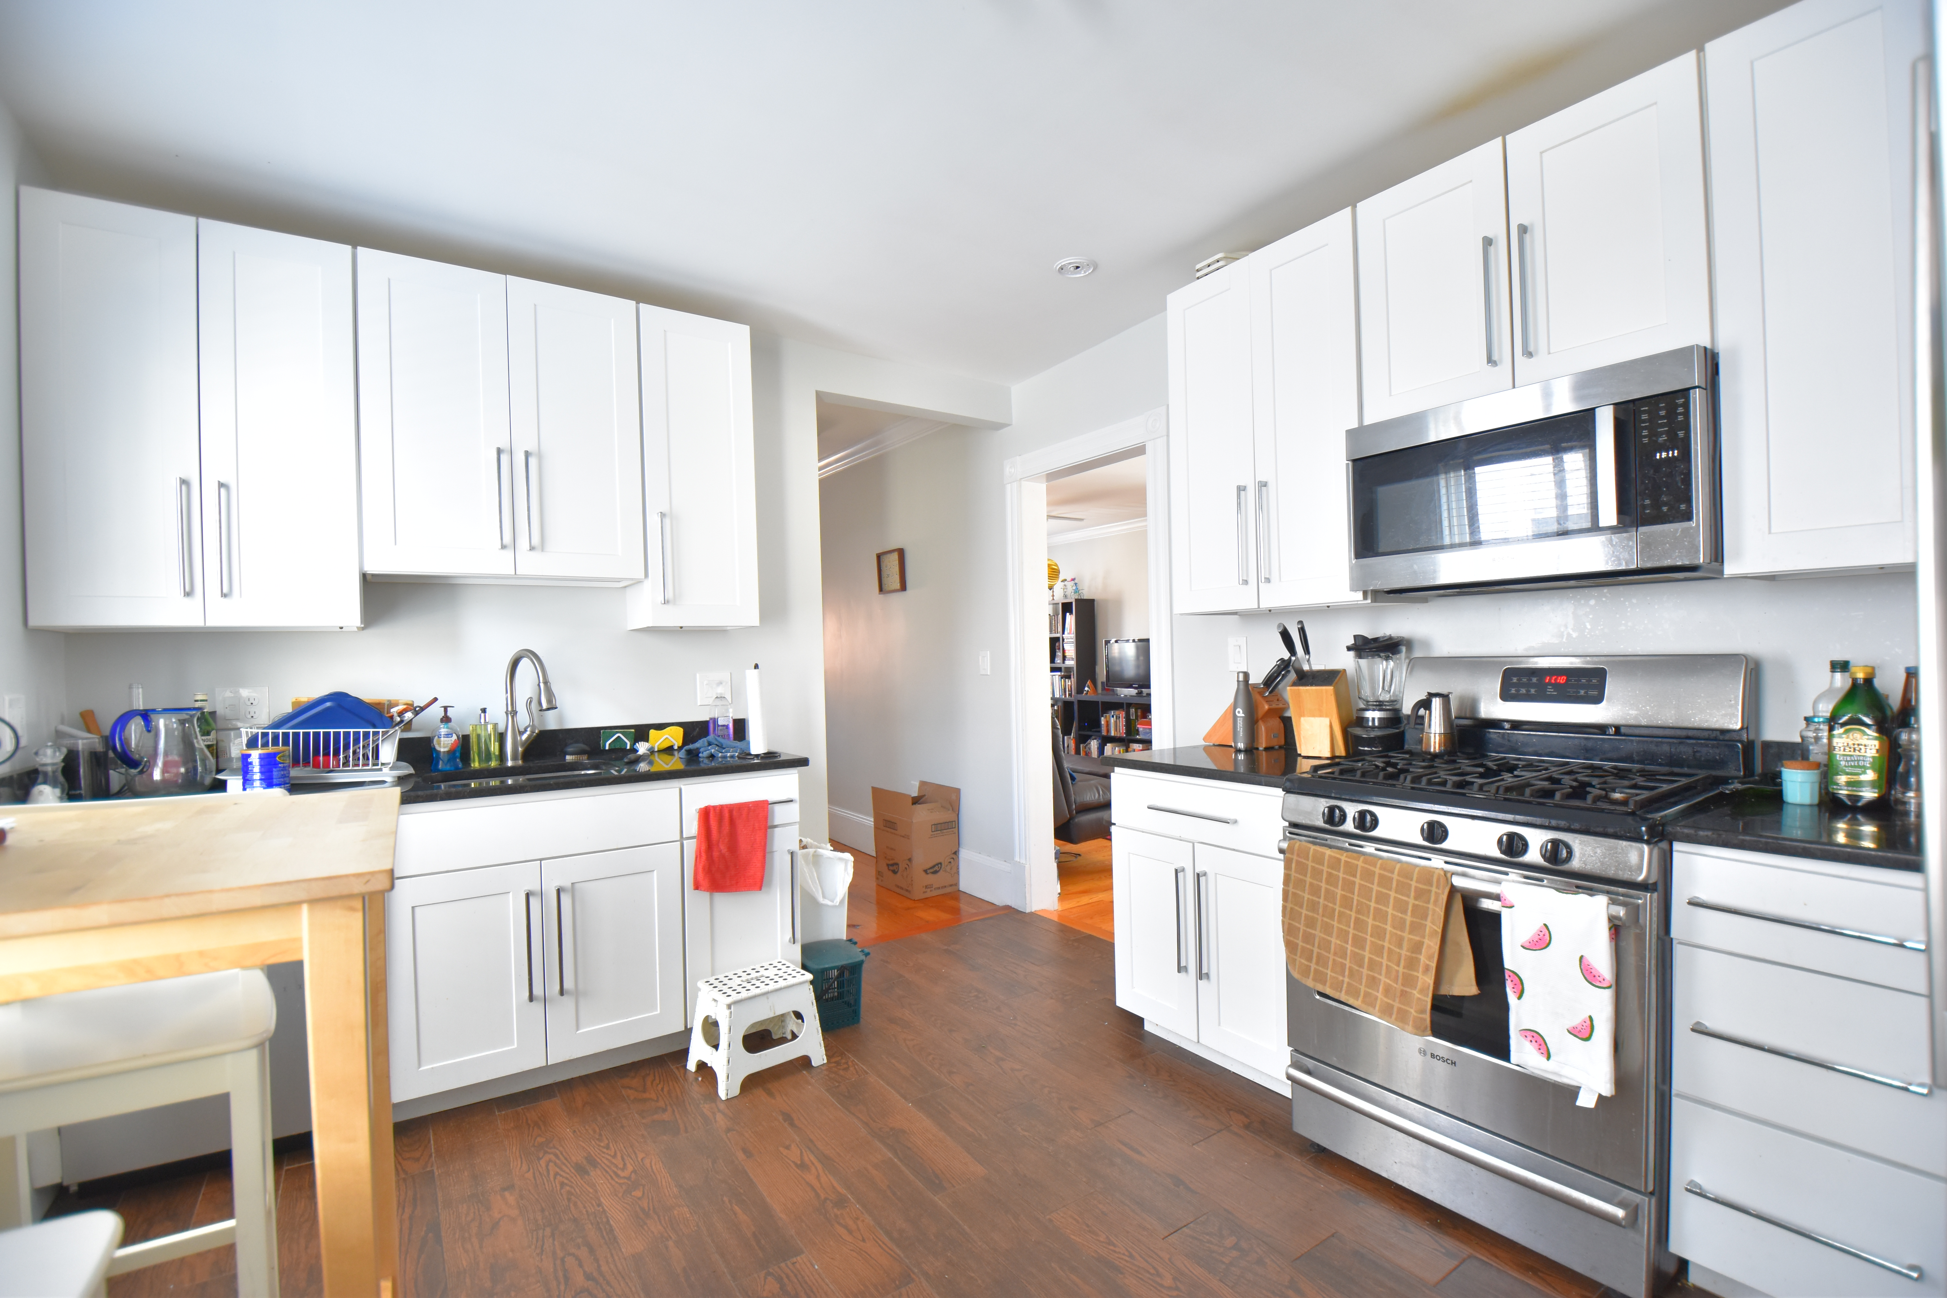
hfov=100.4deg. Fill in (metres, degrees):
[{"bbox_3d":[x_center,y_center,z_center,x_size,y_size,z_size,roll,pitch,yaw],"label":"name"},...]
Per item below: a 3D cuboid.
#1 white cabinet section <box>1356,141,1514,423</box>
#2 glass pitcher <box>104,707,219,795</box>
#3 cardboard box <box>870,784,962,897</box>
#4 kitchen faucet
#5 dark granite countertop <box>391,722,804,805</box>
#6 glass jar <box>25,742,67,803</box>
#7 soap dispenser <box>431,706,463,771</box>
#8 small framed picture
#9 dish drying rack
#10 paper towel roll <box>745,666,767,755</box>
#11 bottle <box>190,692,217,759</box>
[{"bbox_3d":[1.295,-0.922,2.188,0.320,0.606,0.376,-1,0,-38],"label":"white cabinet section"},{"bbox_3d":[-2.208,0.285,2.218,0.172,0.242,0.208,-2,0,44],"label":"glass pitcher"},{"bbox_3d":[-0.305,1.011,4.335,0.270,0.535,0.375,-1,0,-34],"label":"cardboard box"},{"bbox_3d":[-1.460,0.190,2.665,0.240,0.396,0.095,-2,0,36],"label":"kitchen faucet"},{"bbox_3d":[-1.348,0.356,2.660,1.470,0.130,0.620,-1,-1,-31],"label":"dark granite countertop"},{"bbox_3d":[-2.380,0.329,2.080,0.068,0.170,0.068,-1,-1,-31],"label":"glass jar"},{"bbox_3d":[-1.728,0.296,2.665,0.085,0.212,0.055,-1,-1,-31],"label":"soap dispenser"},{"bbox_3d":[-0.491,-0.468,4.869,0.035,0.245,0.275,-1,-1,-37],"label":"small framed picture"},{"bbox_3d":[-1.884,0.311,2.365,0.410,0.165,0.310,-1,-1,-31],"label":"dish drying rack"},{"bbox_3d":[-0.733,0.212,2.755,0.056,0.287,0.056,-1,0,0],"label":"paper towel roll"},{"bbox_3d":[-2.142,0.257,2.256,0.060,0.277,0.060,-1,0,-45],"label":"bottle"}]

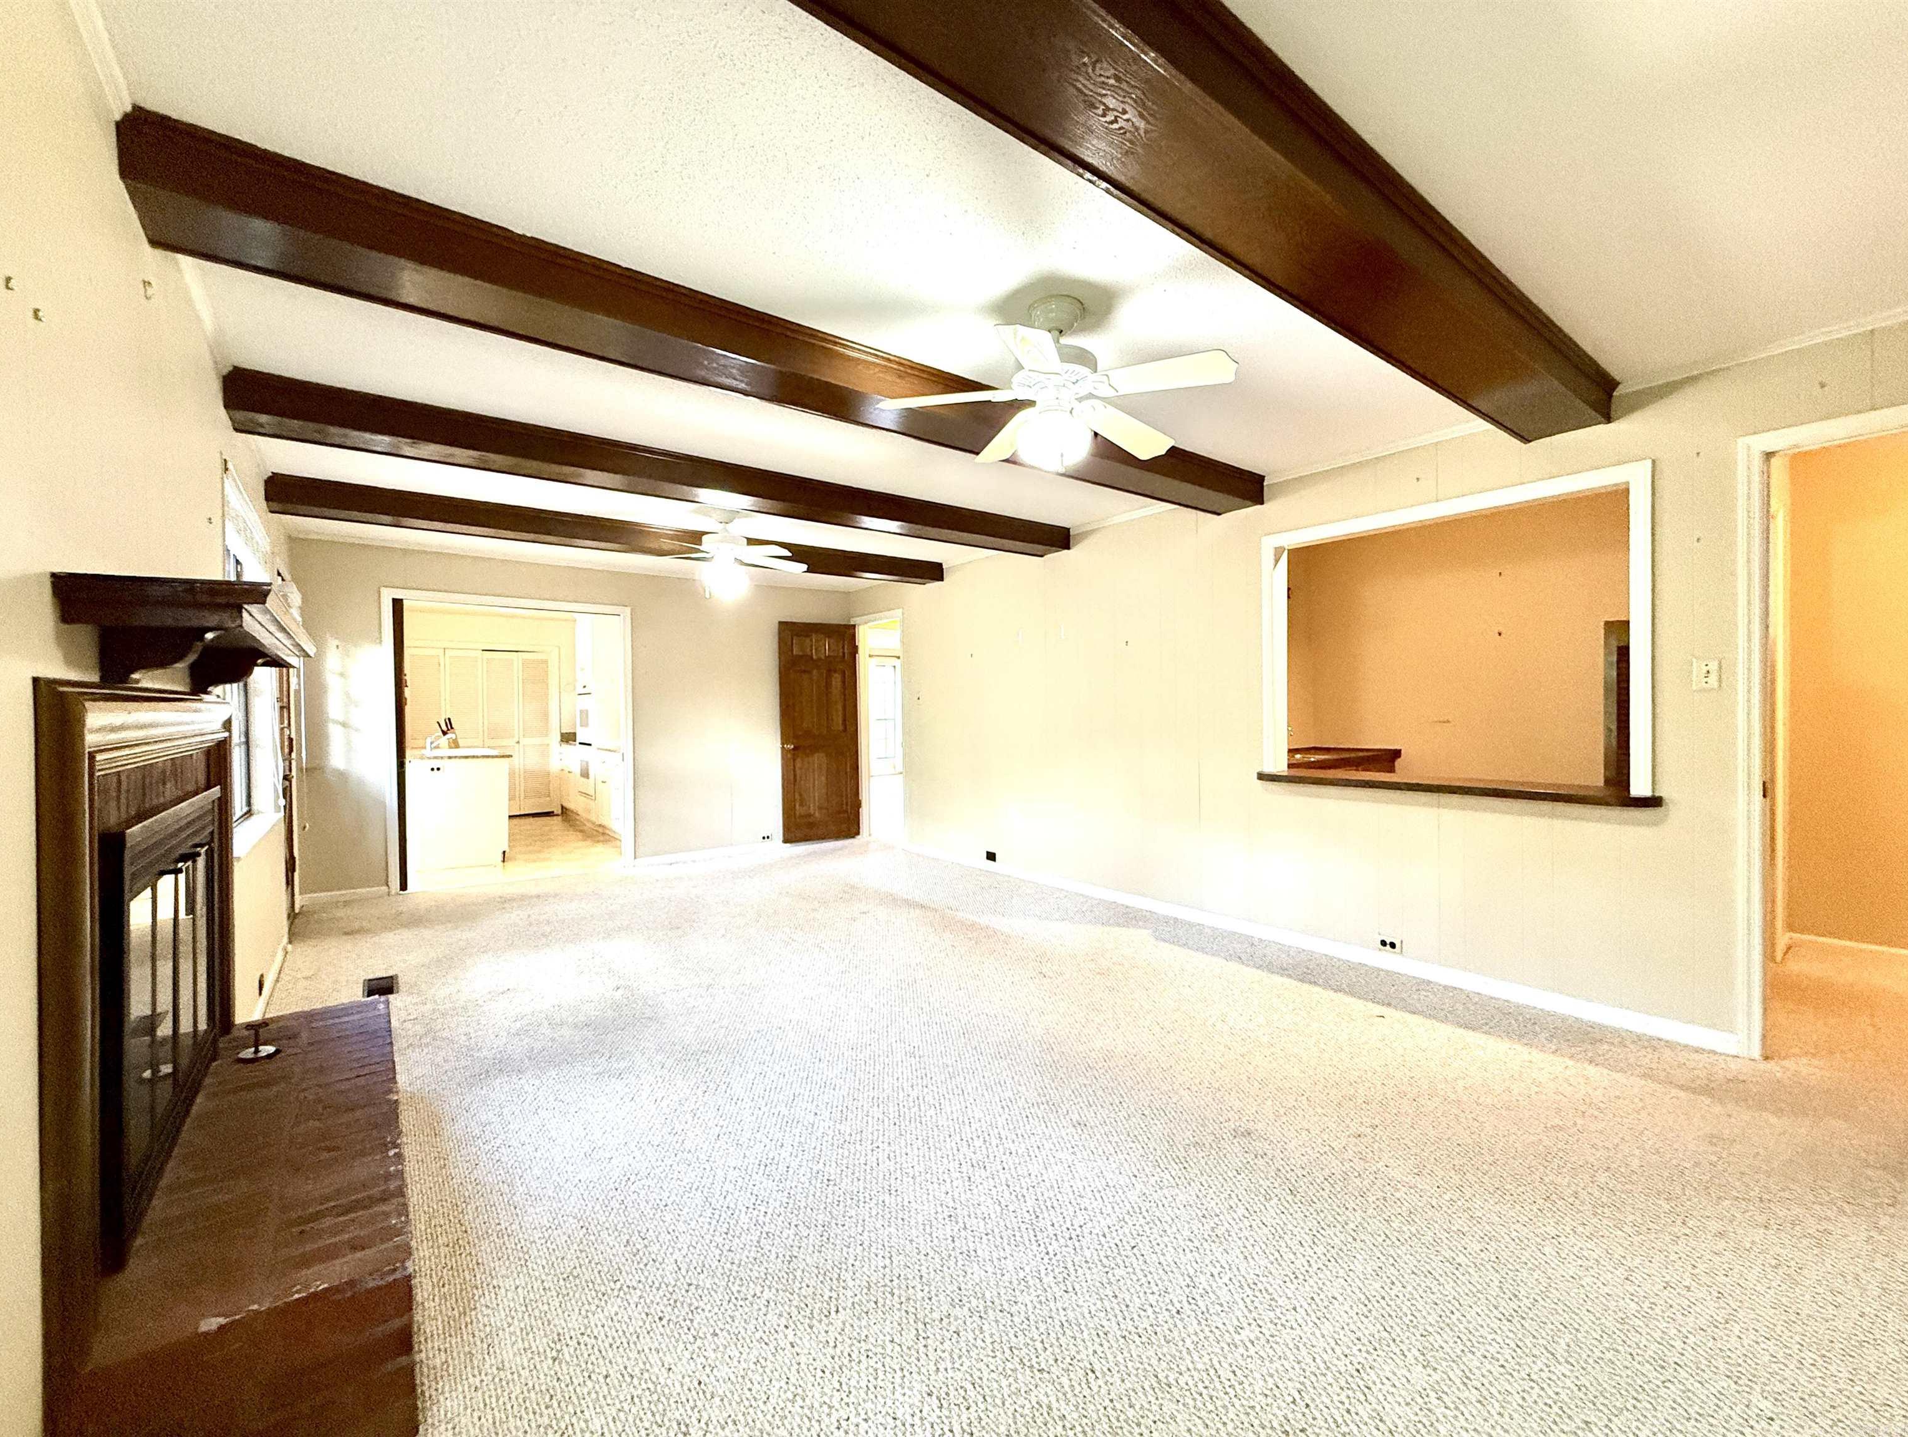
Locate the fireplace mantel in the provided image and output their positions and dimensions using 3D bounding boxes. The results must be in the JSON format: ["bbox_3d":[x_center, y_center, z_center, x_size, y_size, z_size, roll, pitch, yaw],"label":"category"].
[{"bbox_3d":[-1.675,-0.140,1.800,0.250,0.160,1.520,-1,0,-37],"label":"fireplace mantel"}]

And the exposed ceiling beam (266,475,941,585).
[{"bbox_3d":[-1.788,-1.149,5.117,4.110,0.140,0.320,-1,0,-37],"label":"exposed ceiling beam"}]

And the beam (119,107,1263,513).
[{"bbox_3d":[-0.082,-1.154,2.879,4.110,0.140,0.330,-1,0,-37],"label":"beam"}]

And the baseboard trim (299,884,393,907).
[{"bbox_3d":[-4.064,1.184,5.165,0.490,0.065,0.016,-1,0,-37],"label":"baseboard trim"}]

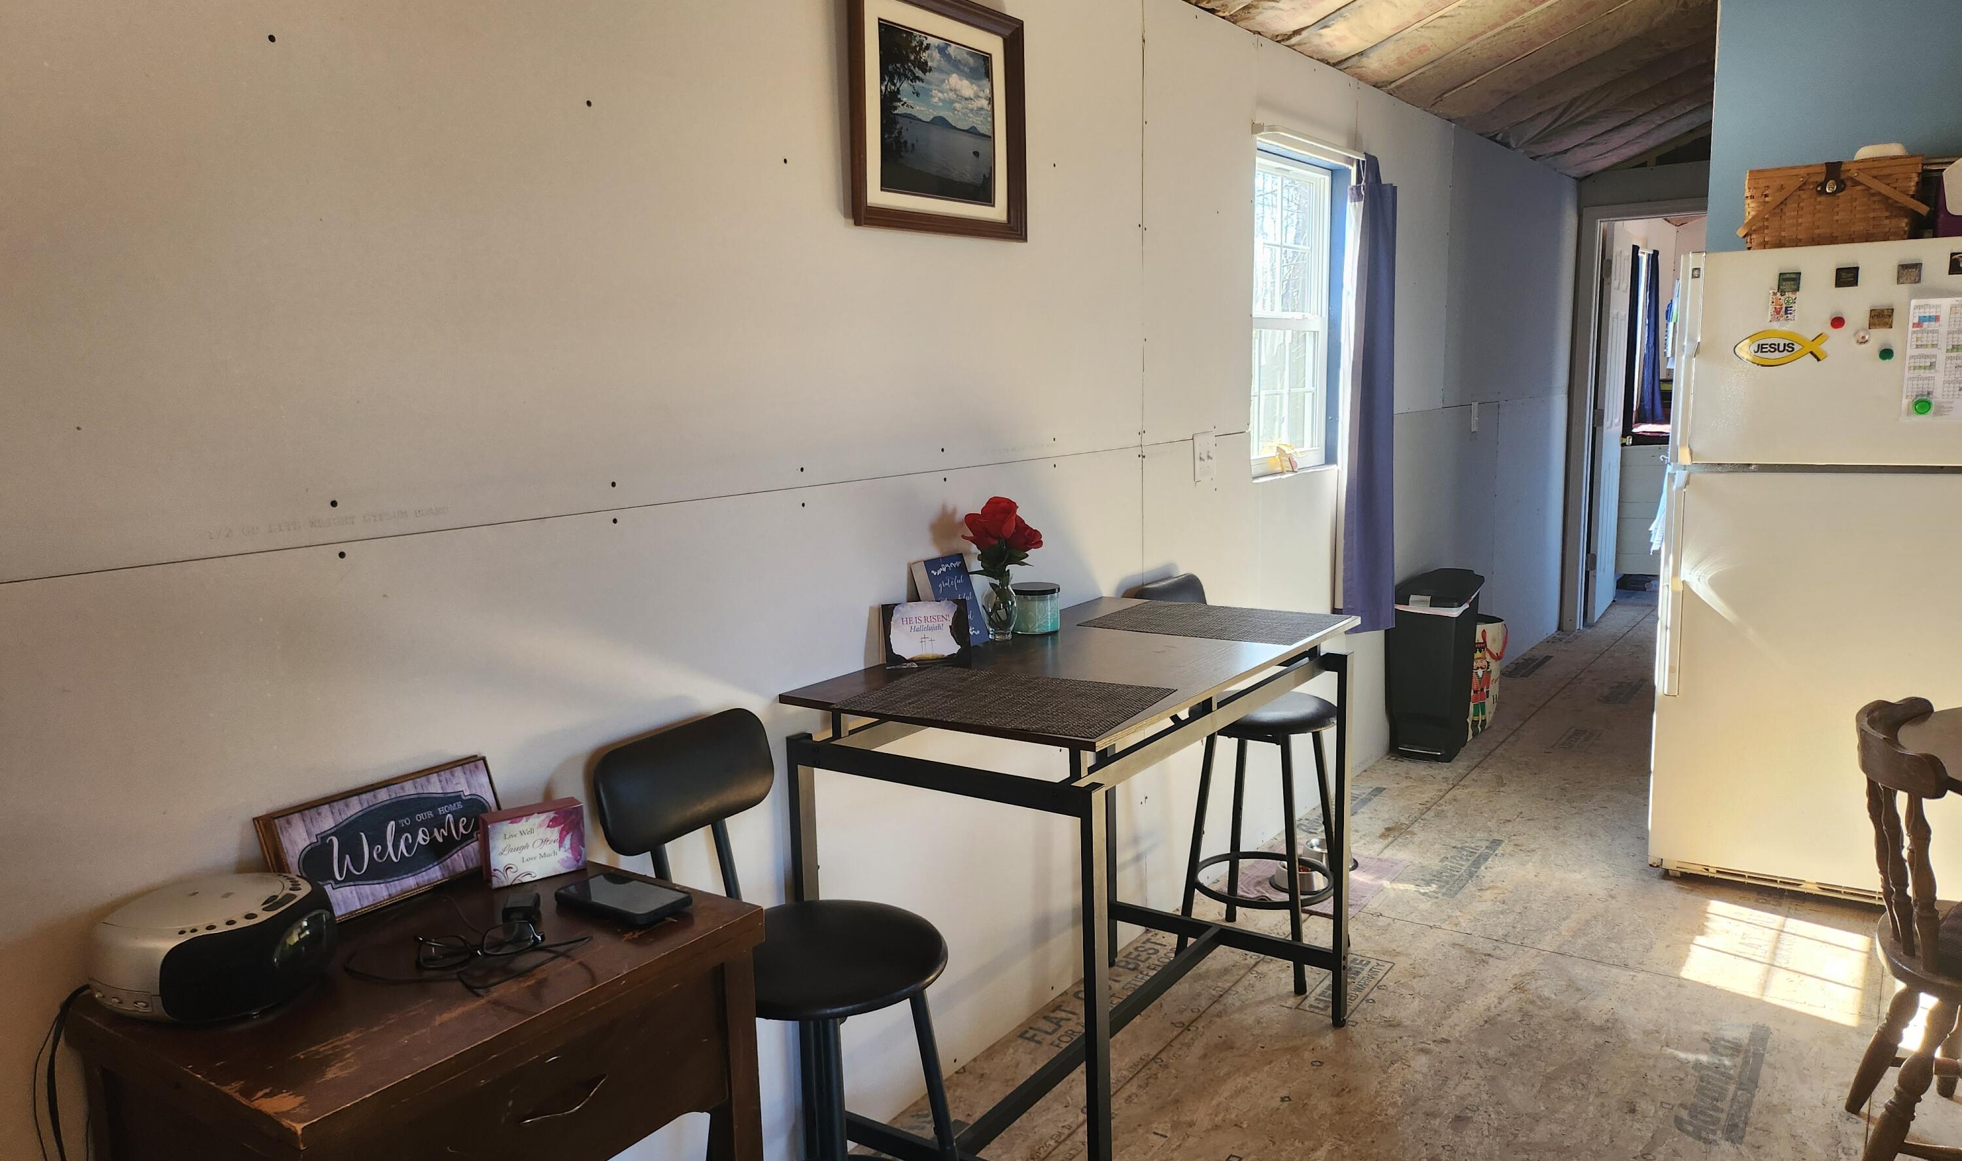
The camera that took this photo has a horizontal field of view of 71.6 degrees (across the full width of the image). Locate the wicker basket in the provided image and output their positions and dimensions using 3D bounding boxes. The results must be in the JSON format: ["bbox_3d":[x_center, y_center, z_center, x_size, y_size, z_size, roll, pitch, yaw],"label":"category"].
[{"bbox_3d":[2.166,-0.940,3.453,0.390,0.210,0.280,4,10,31],"label":"wicker basket"}]

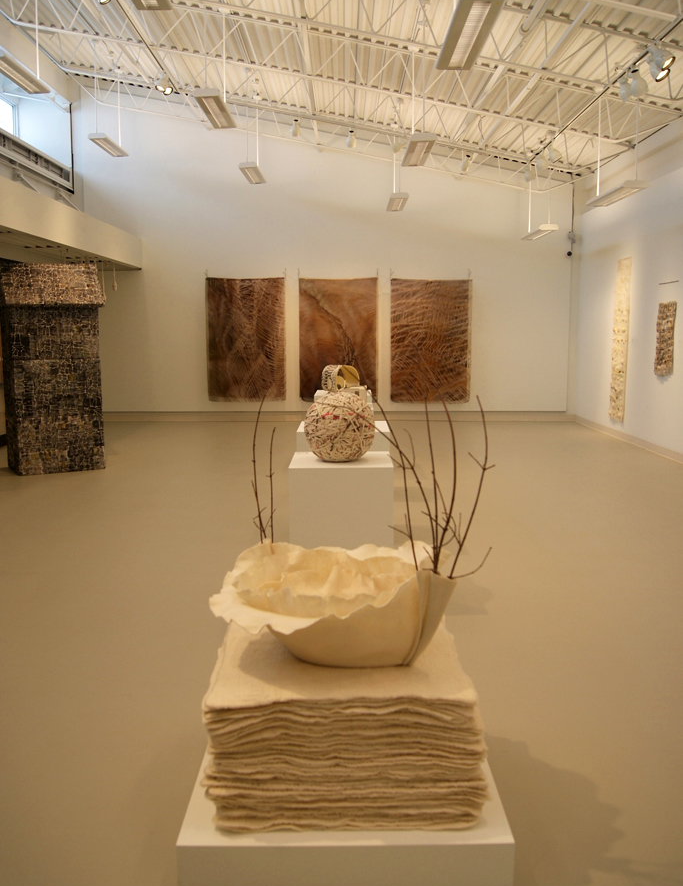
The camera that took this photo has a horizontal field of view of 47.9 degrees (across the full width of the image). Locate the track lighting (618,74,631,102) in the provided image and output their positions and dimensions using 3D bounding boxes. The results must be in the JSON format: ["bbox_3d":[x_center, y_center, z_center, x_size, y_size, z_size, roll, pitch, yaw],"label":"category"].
[{"bbox_3d":[2.591,-3.254,7.031,0.115,0.230,0.150,5,9,30],"label":"track lighting"}]

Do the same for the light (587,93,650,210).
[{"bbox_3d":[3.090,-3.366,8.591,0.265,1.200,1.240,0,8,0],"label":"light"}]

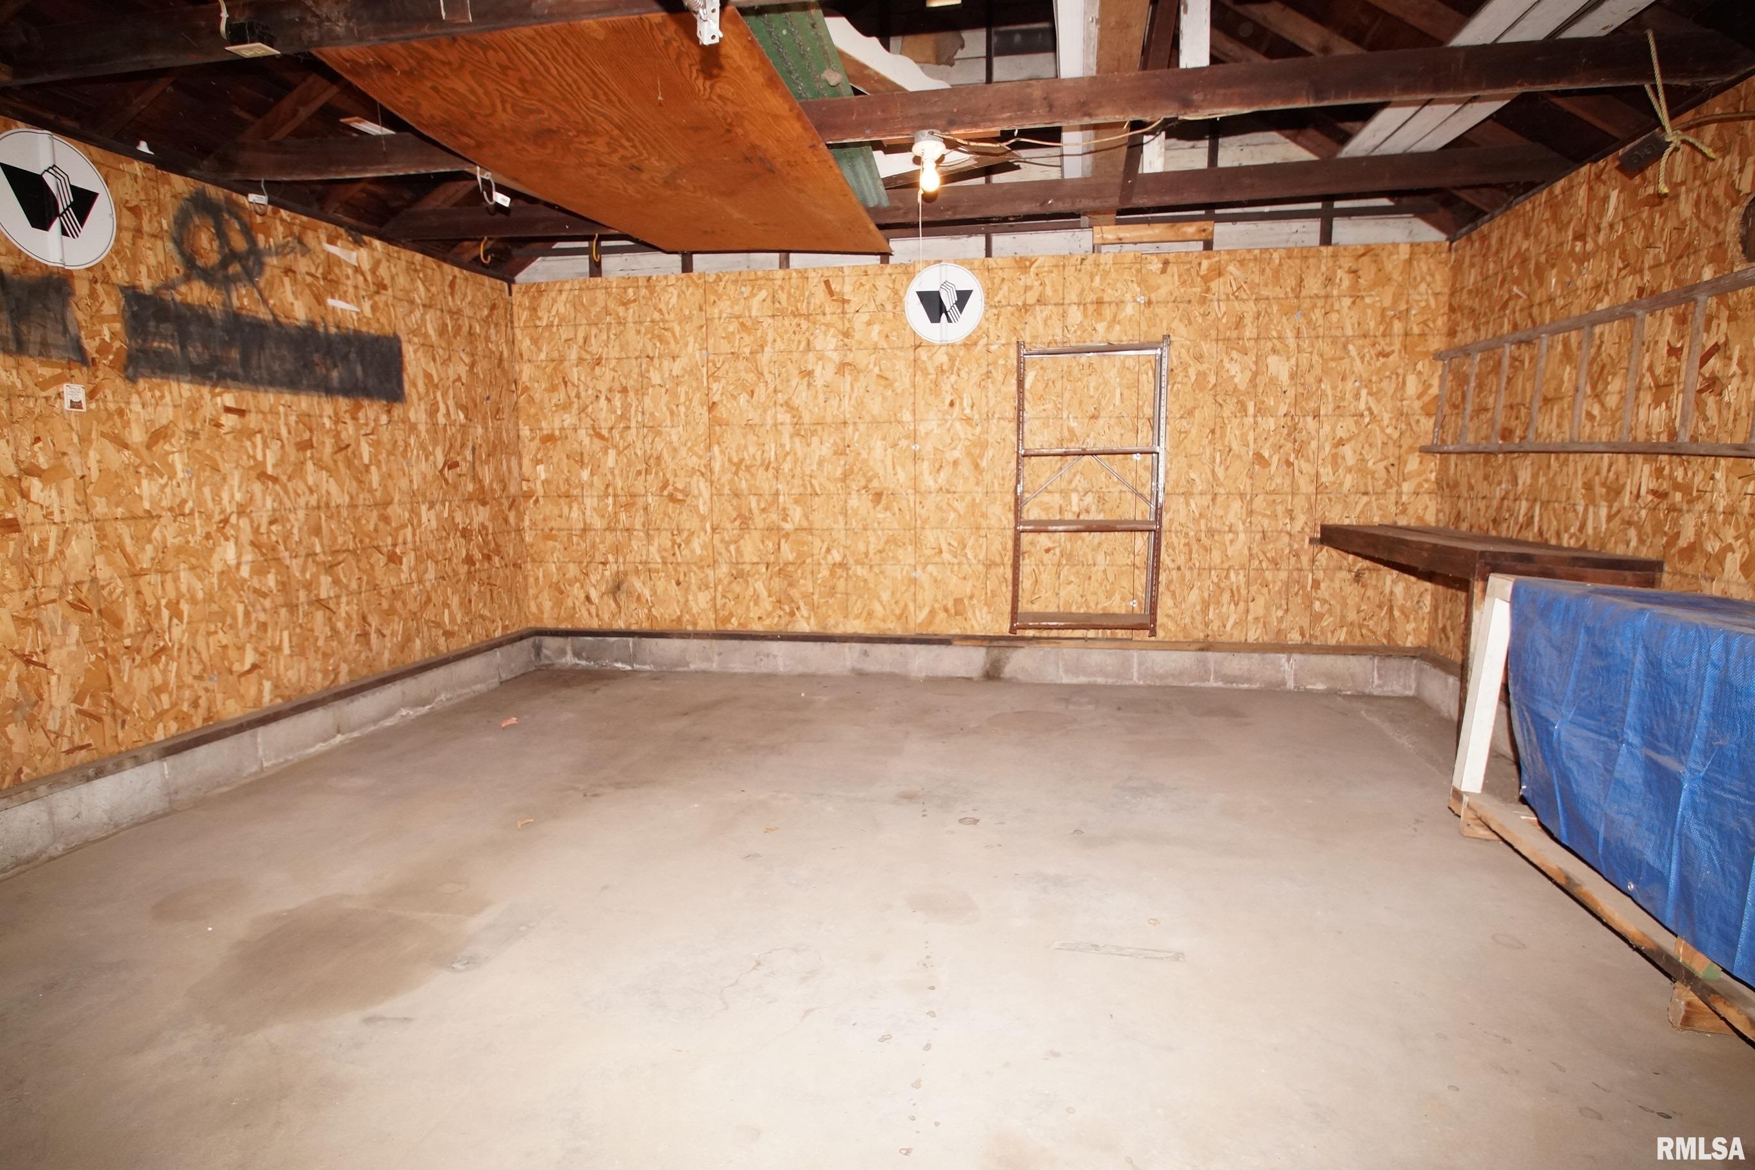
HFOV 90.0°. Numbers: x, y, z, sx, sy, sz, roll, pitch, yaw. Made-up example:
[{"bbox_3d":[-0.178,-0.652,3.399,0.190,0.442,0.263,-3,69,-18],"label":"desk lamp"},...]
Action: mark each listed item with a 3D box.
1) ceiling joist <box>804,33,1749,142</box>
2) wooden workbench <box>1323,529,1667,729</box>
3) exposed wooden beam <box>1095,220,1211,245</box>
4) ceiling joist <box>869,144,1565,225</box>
[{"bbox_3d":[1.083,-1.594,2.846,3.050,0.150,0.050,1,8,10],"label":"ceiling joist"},{"bbox_3d":[2.449,0.250,3.800,0.540,0.915,1.680,1,8,10],"label":"wooden workbench"},{"bbox_3d":[1.433,-1.834,4.562,0.588,0.089,0.040,1,8,10],"label":"exposed wooden beam"},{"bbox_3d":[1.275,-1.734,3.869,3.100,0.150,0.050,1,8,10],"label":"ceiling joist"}]

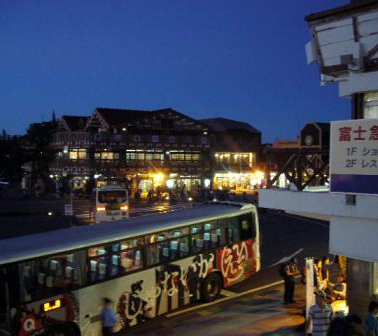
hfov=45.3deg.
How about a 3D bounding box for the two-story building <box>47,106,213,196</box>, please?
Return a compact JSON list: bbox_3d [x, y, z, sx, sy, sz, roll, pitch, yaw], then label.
[{"bbox_3d":[-8.600,-2.100,63.500,19.800,11.700,13.000,0,0,-22],"label":"two-story building"}]

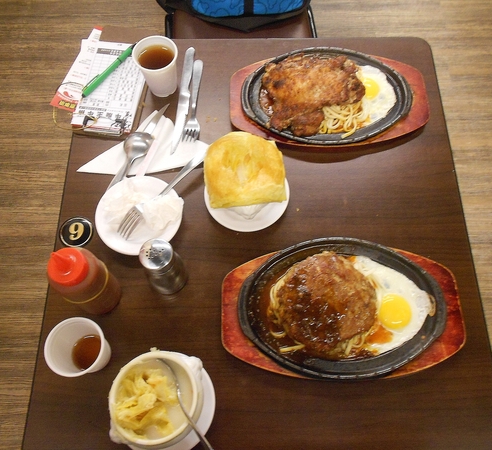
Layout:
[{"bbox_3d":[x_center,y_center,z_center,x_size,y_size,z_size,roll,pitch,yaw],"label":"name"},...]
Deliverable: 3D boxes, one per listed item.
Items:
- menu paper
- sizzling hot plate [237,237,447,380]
[{"bbox_3d":[-0.239,-0.255,0.783,0.154,0.015,0.238,6,69,2],"label":"menu paper"},{"bbox_3d":[0.130,0.111,0.621,0.281,0.031,0.193,0,69,0],"label":"sizzling hot plate"}]

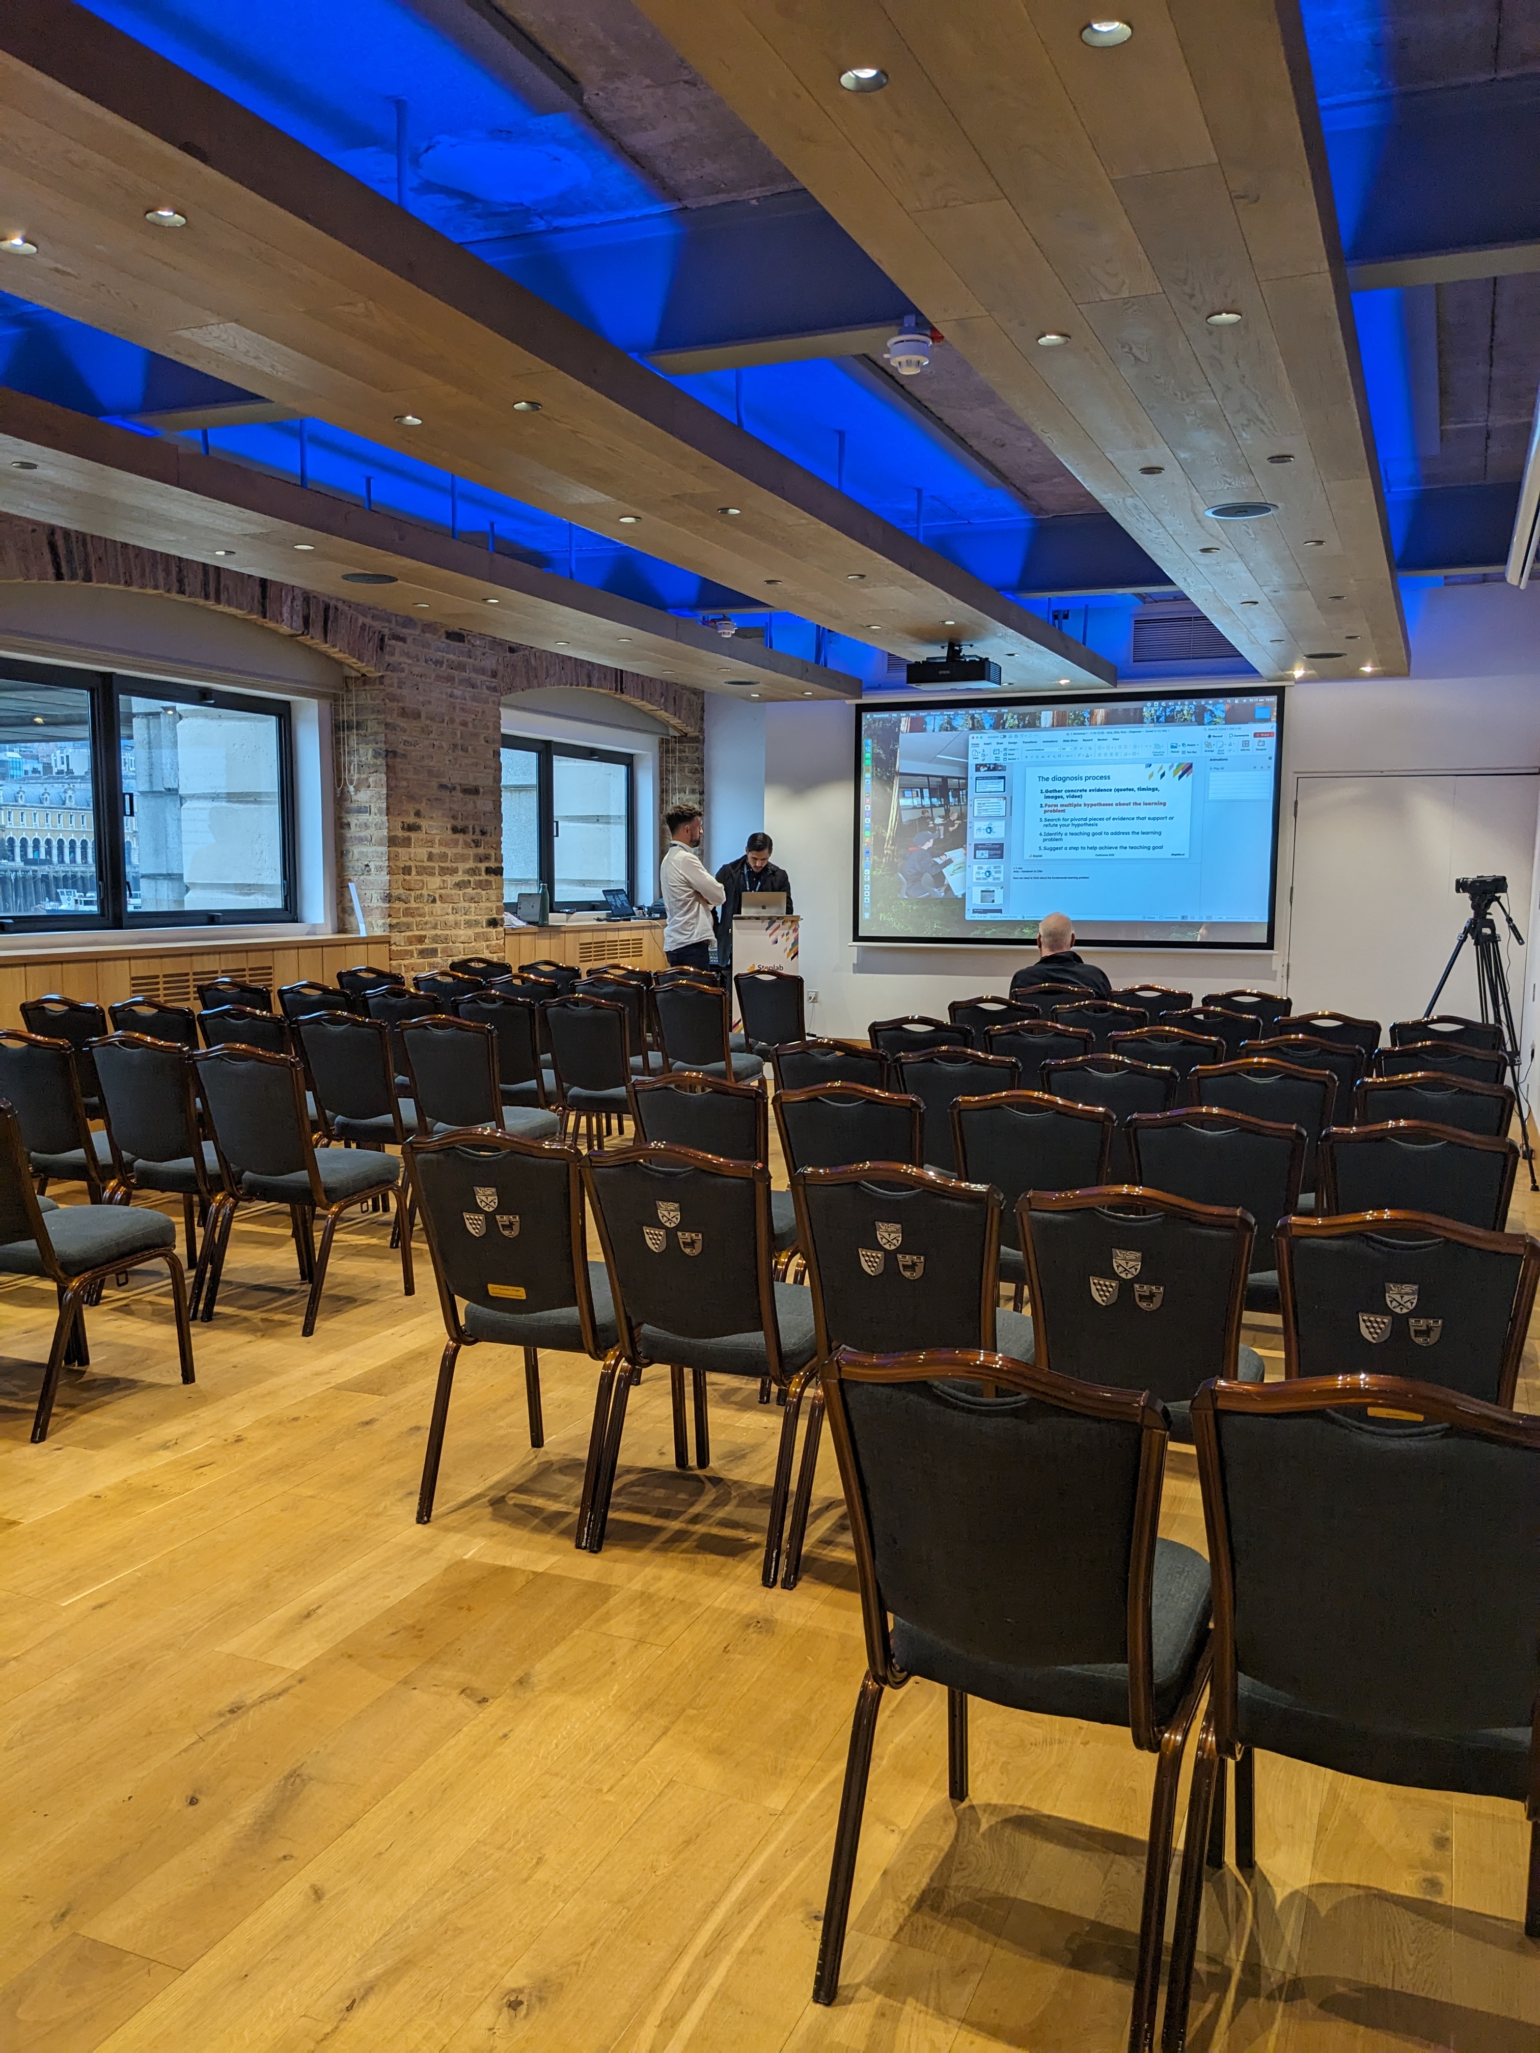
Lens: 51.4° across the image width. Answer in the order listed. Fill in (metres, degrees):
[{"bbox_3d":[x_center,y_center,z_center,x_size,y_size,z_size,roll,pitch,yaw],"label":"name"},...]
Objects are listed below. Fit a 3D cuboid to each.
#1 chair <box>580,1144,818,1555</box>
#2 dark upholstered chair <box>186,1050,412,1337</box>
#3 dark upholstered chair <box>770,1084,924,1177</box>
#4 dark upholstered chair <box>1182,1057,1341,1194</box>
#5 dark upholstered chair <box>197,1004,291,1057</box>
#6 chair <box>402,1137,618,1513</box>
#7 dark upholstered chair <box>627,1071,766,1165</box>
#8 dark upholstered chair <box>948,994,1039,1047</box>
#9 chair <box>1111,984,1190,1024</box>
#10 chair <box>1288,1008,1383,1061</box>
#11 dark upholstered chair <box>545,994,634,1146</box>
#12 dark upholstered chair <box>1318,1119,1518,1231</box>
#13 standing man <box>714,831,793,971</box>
[{"bbox_3d":[-0.092,0.675,3.611,0.439,0.941,0.604,3,6,23],"label":"chair"},{"bbox_3d":[-1.556,0.488,5.353,0.439,0.941,0.604,3,6,22],"label":"dark upholstered chair"},{"bbox_3d":[0.308,0.585,4.575,0.439,0.941,0.604,3,6,22],"label":"dark upholstered chair"},{"bbox_3d":[1.554,0.520,5.022,0.434,0.897,0.575,3,6,22],"label":"dark upholstered chair"},{"bbox_3d":[-1.972,0.353,6.574,0.447,0.920,0.601,3,6,20],"label":"dark upholstered chair"},{"bbox_3d":[-0.488,0.628,3.615,0.439,0.902,0.584,3,6,22],"label":"chair"},{"bbox_3d":[-0.088,0.545,4.592,0.434,0.897,0.575,3,6,24],"label":"dark upholstered chair"},{"bbox_3d":[1.124,0.304,7.544,0.439,0.941,0.604,3,6,23],"label":"dark upholstered chair"},{"bbox_3d":[2.022,0.226,8.347,0.447,0.920,0.601,3,6,23],"label":"chair"},{"bbox_3d":[2.374,0.356,6.813,0.439,0.902,0.584,3,6,23],"label":"chair"},{"bbox_3d":[-0.709,0.288,7.131,0.439,0.902,0.584,3,6,21],"label":"dark upholstered chair"},{"bbox_3d":[1.597,0.655,3.987,0.447,0.920,0.601,3,6,23],"label":"dark upholstered chair"},{"bbox_3d":[-0.110,-0.544,11.551,0.540,1.730,0.420,2,6,9],"label":"standing man"}]

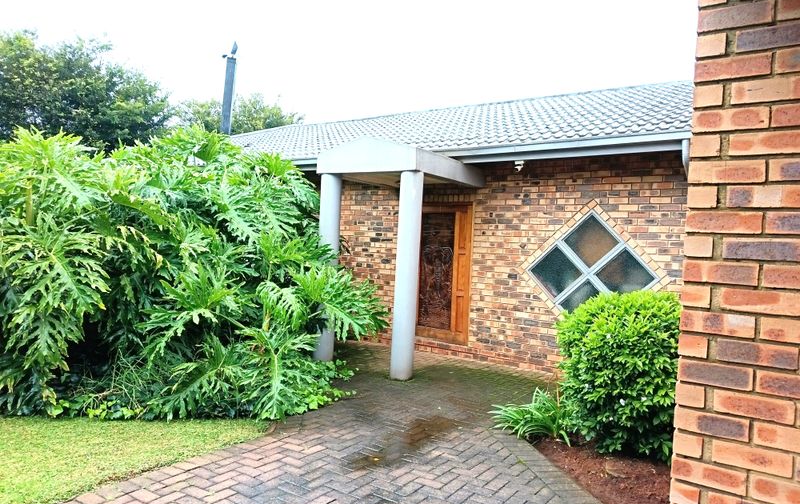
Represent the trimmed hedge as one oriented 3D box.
[{"bbox_3d":[1.920,0.967,4.850,1.150,1.260,1.080,3,0,0],"label":"trimmed hedge"}]

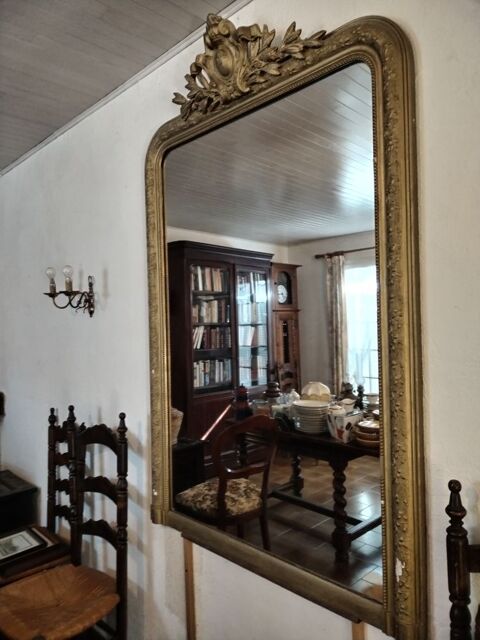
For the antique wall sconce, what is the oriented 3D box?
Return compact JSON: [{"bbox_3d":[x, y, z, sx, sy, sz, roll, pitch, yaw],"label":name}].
[{"bbox_3d":[-0.767,-0.127,2.197,0.184,0.231,0.252,-1,-1,-44],"label":"antique wall sconce"}]

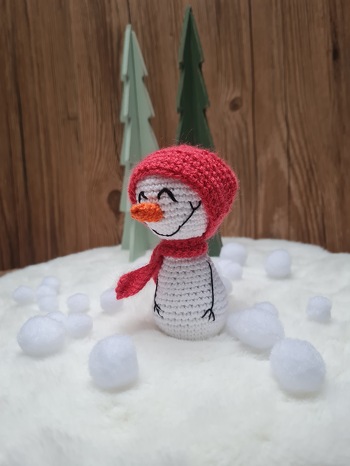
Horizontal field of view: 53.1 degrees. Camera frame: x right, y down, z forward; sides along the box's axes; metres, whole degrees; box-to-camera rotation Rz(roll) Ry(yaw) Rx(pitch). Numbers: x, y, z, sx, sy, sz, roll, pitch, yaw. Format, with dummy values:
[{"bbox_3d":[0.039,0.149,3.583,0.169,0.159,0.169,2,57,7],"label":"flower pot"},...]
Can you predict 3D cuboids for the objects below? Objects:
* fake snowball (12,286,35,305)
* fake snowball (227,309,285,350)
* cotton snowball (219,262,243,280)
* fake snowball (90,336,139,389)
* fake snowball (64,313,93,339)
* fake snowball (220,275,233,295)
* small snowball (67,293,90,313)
[{"bbox_3d":[-0.161,0.067,0.373,0.022,0.020,0.021,-3,8,0],"label":"fake snowball"},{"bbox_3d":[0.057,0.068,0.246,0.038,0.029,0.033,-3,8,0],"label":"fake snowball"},{"bbox_3d":[0.061,0.040,0.375,0.021,0.021,0.021,-2,5,0],"label":"cotton snowball"},{"bbox_3d":[-0.033,0.069,0.186,0.027,0.028,0.027,-2,5,0],"label":"fake snowball"},{"bbox_3d":[-0.077,0.074,0.280,0.022,0.021,0.021,-3,8,0],"label":"fake snowball"},{"bbox_3d":[0.050,0.056,0.365,0.020,0.019,0.019,-3,8,0],"label":"fake snowball"},{"bbox_3d":[-0.093,0.068,0.338,0.022,0.020,0.021,-3,8,0],"label":"small snowball"}]

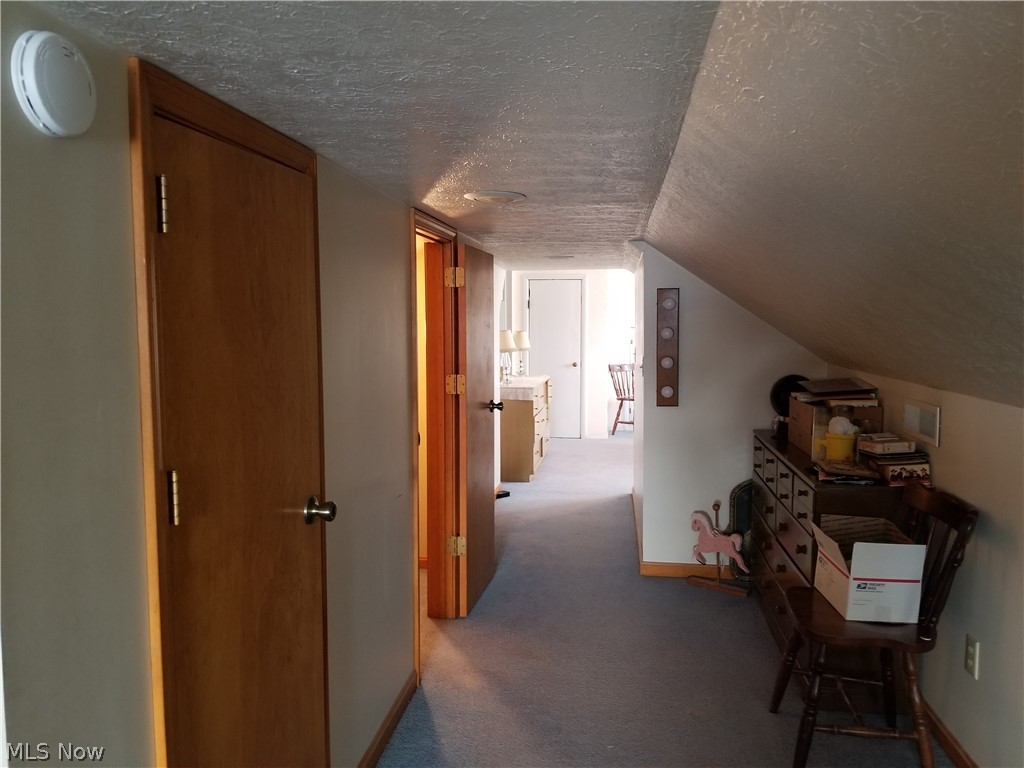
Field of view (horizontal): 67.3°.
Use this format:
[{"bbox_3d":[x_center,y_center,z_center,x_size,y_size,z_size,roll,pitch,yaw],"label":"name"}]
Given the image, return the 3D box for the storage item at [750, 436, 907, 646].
[{"bbox_3d":[1.310,0.710,3.279,0.370,0.790,1.280,1,5,8],"label":"storage item"}]

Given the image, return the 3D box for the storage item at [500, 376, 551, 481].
[{"bbox_3d":[0.049,0.375,7.189,0.480,0.809,1.350,1,5,8],"label":"storage item"}]

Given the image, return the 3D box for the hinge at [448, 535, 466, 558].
[{"bbox_3d":[-0.252,0.745,3.531,0.089,0.089,0.014,1,5,8],"label":"hinge"}]

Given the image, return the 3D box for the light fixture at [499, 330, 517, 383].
[{"bbox_3d":[-0.047,-0.230,6.807,0.190,0.460,0.190,1,5,8],"label":"light fixture"}]

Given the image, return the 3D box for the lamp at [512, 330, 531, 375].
[{"bbox_3d":[0.092,-0.298,7.684,0.190,0.450,0.190,1,5,8],"label":"lamp"}]

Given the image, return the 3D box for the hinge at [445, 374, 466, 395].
[{"bbox_3d":[-0.252,0.004,3.469,0.089,0.089,0.014,1,5,8],"label":"hinge"}]

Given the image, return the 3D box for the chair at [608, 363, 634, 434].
[{"bbox_3d":[1.480,0.195,9.100,0.480,0.850,0.440,4,6,41],"label":"chair"}]

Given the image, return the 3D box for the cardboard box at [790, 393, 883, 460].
[{"bbox_3d":[1.426,0.190,3.453,0.268,0.224,0.460,1,5,8],"label":"cardboard box"}]

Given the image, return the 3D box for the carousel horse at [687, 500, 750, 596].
[{"bbox_3d":[1.067,0.834,3.937,0.325,0.433,0.075,4,6,37],"label":"carousel horse"}]

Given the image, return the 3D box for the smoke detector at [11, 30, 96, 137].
[{"bbox_3d":[-0.594,-0.395,1.014,0.035,0.132,0.132,1,5,8],"label":"smoke detector"}]

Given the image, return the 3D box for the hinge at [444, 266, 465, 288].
[{"bbox_3d":[-0.253,-0.474,3.429,0.089,0.089,0.014,1,5,8],"label":"hinge"}]

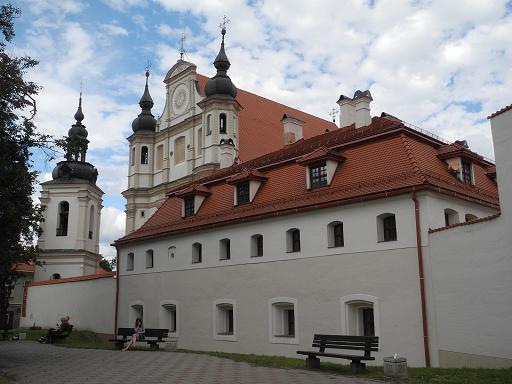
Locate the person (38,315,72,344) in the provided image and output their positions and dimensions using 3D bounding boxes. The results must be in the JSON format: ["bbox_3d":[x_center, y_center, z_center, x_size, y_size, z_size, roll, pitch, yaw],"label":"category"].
[{"bbox_3d":[-9.369,6.409,26.200,1.300,1.270,0.580,3,-12,-19],"label":"person"}]

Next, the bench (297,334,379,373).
[{"bbox_3d":[2.128,4.226,14.697,0.720,0.870,2.420,8,-14,-36],"label":"bench"}]

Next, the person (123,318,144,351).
[{"bbox_3d":[-4.885,5.750,22.600,0.500,1.250,0.900,-8,-14,32],"label":"person"}]

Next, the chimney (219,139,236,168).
[{"bbox_3d":[-1.270,-1.725,26.435,0.580,1.420,0.600,10,-16,-42],"label":"chimney"}]

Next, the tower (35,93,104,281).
[{"bbox_3d":[-19.306,1.101,59.459,4.827,25.600,4.827,-1,-12,2],"label":"tower"}]

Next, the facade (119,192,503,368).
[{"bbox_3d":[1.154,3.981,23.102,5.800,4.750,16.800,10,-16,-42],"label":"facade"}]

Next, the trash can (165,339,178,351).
[{"bbox_3d":[-3.417,6.176,22.755,0.520,0.450,0.520,-1,-12,0],"label":"trash can"}]

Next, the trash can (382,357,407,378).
[{"bbox_3d":[3.232,4.113,13.182,0.530,0.450,0.530,-1,-12,0],"label":"trash can"}]

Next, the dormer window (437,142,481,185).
[{"bbox_3d":[6.699,-0.849,18.706,1.000,1.380,1.500,-12,-16,43],"label":"dormer window"}]

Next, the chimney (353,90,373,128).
[{"bbox_3d":[4.014,-3.029,21.116,0.540,1.420,0.540,10,-16,-42],"label":"chimney"}]

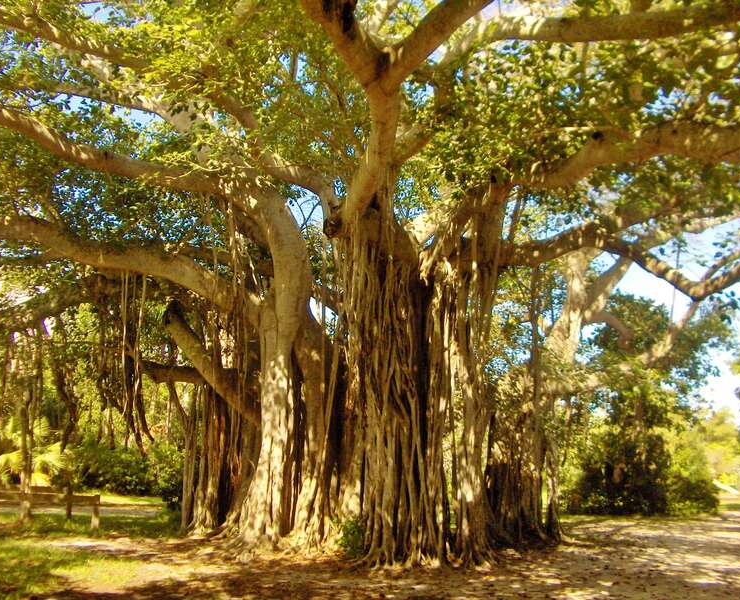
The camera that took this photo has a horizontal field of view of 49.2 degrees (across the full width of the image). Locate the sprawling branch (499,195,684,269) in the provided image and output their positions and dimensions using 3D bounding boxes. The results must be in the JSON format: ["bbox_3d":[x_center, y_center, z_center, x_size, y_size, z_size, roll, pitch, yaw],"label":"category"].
[{"bbox_3d":[4.022,-1.246,14.722,3.377,1.394,1.200,0,-11,0],"label":"sprawling branch"}]

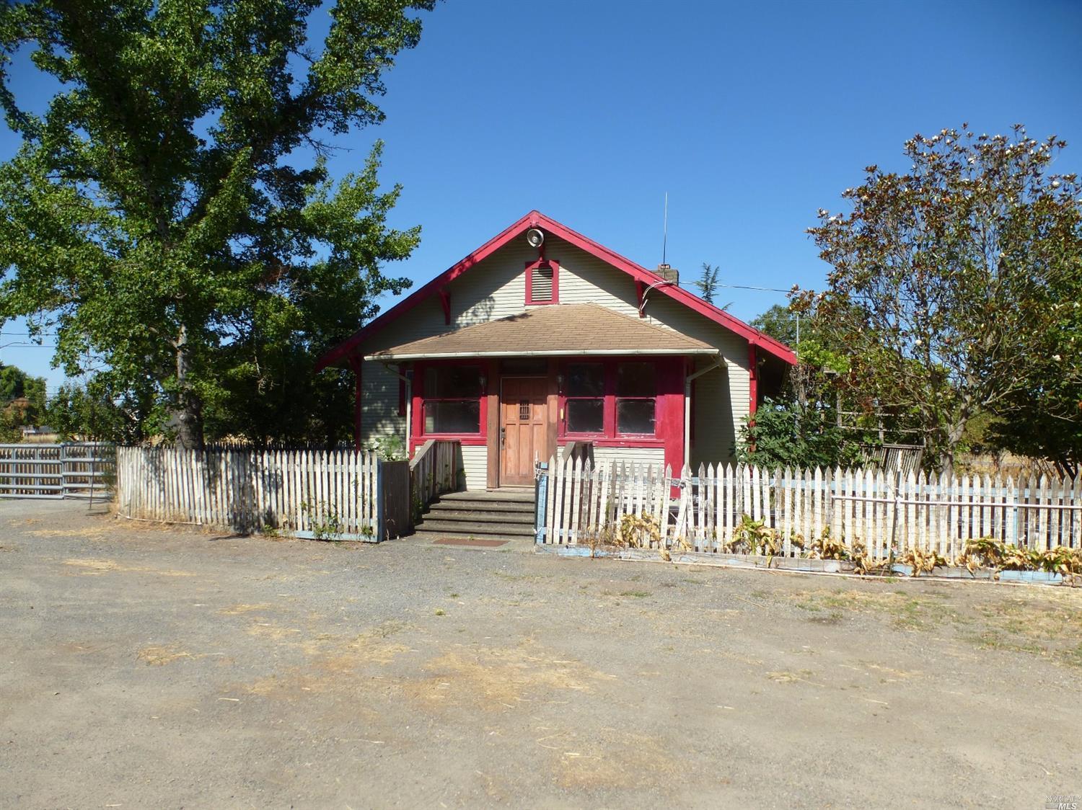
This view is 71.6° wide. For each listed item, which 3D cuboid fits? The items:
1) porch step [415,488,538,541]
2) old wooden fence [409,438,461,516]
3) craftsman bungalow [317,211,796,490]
[{"bbox_3d":[-0.602,1.853,12.711,2.500,0.540,2.150,0,-2,16],"label":"porch step"},{"bbox_3d":[-1.843,1.276,13.175,0.140,1.320,2.000,0,-2,16],"label":"old wooden fence"},{"bbox_3d":[0.975,-0.825,19.122,10.150,6.200,11.800,0,-2,16],"label":"craftsman bungalow"}]

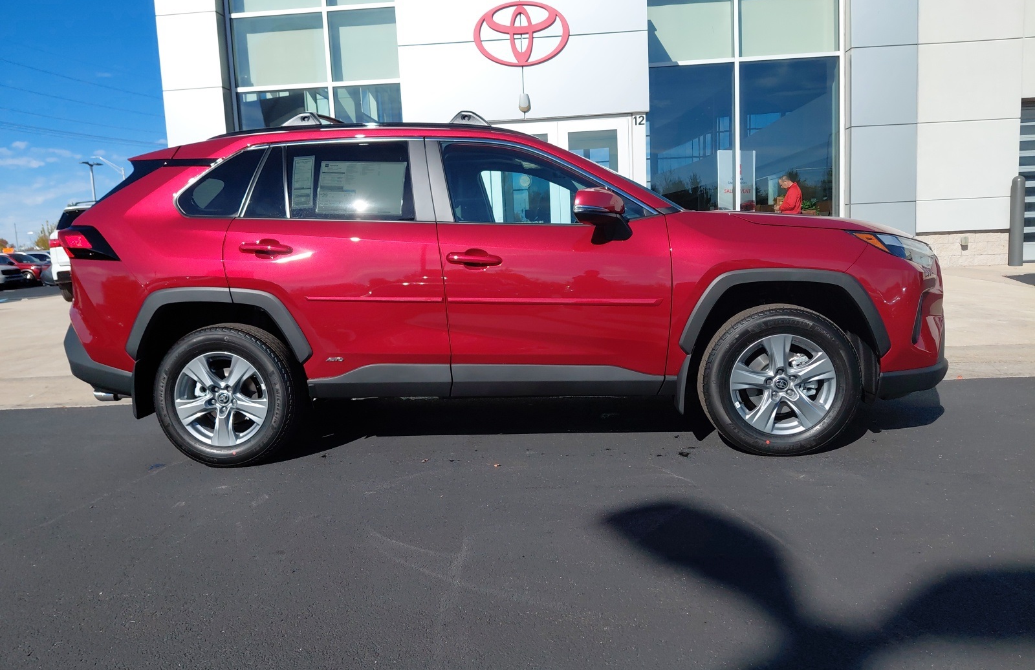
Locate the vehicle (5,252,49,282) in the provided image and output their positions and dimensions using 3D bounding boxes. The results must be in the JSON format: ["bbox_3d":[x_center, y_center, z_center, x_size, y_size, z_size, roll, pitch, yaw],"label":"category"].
[{"bbox_3d":[-28.000,-3.820,42.700,4.450,1.660,1.840,0,7,22],"label":"vehicle"}]

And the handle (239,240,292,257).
[{"bbox_3d":[-1.204,-0.416,3.588,0.250,0.074,0.055,-2,7,5],"label":"handle"}]

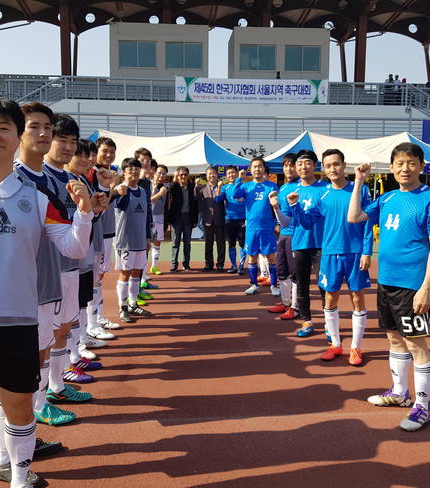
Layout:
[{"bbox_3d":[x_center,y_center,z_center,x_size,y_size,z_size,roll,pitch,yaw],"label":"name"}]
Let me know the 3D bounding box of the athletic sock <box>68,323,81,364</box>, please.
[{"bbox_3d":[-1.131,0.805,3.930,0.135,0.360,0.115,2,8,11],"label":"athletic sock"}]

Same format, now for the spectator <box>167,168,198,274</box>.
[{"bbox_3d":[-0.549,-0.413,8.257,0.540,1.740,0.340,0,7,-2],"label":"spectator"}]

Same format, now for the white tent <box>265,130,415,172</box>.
[{"bbox_3d":[4.184,-1.855,14.660,6.000,2.920,3.000,0,7,-4],"label":"white tent"}]

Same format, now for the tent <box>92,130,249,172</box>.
[{"bbox_3d":[-1.863,-1.819,14.272,6.000,2.920,3.000,0,7,-4],"label":"tent"}]

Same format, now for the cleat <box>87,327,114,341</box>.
[{"bbox_3d":[-1.106,0.841,4.734,0.290,0.105,0.105,3,8,24],"label":"cleat"}]

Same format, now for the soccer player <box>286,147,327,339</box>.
[{"bbox_3d":[0.939,0.031,4.581,0.580,1.760,0.470,4,8,25],"label":"soccer player"}]

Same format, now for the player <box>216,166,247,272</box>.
[{"bbox_3d":[0.292,-0.404,8.158,0.560,1.750,0.400,2,7,11],"label":"player"}]

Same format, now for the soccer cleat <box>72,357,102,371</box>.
[{"bbox_3d":[-1.043,0.943,3.957,0.280,0.105,0.105,1,8,10],"label":"soccer cleat"}]

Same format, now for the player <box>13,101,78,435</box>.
[{"bbox_3d":[-0.950,0.205,2.641,0.430,1.800,0.560,7,9,44],"label":"player"}]

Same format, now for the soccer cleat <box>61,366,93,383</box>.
[{"bbox_3d":[-1.012,0.946,3.587,0.280,0.110,0.100,2,7,16],"label":"soccer cleat"}]

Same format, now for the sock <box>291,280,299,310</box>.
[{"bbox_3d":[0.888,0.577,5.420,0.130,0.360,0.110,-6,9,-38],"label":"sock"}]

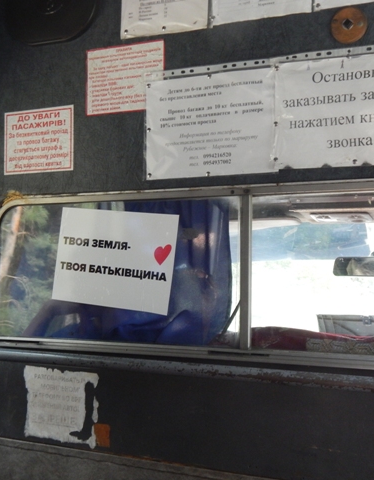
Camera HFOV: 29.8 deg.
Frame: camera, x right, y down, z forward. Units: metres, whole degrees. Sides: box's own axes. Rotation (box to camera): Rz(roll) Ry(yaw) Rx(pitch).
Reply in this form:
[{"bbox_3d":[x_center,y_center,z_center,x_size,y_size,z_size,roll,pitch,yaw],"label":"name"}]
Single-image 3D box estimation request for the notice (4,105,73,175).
[{"bbox_3d":[-0.346,-0.231,1.633,0.199,0.149,0.010,-1,-3,26],"label":"notice"}]

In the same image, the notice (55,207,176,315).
[{"bbox_3d":[-0.162,0.042,1.532,0.297,0.210,0.010,5,0,26],"label":"notice"}]

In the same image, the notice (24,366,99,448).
[{"bbox_3d":[-0.285,0.372,1.577,0.202,0.163,0.010,-1,-3,26],"label":"notice"}]

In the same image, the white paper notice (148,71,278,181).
[{"bbox_3d":[0.045,-0.237,1.445,0.296,0.211,0.010,-1,-3,26],"label":"white paper notice"}]

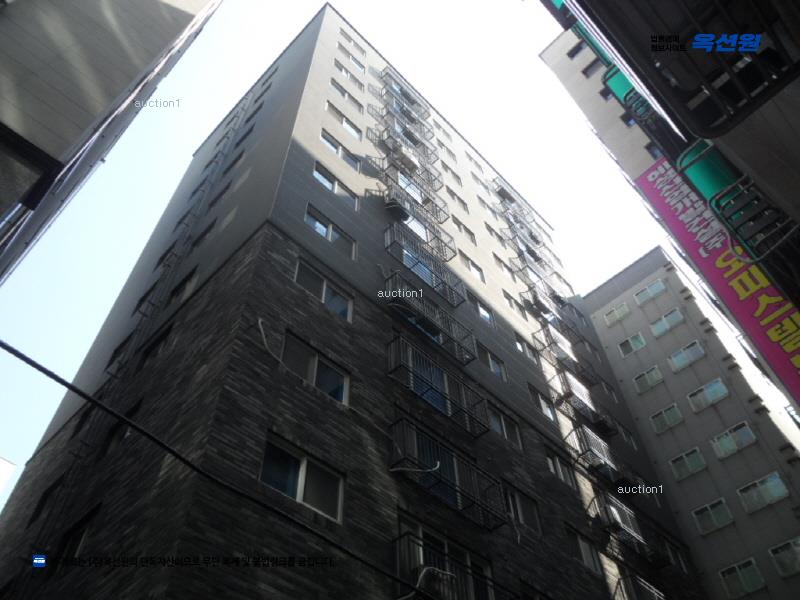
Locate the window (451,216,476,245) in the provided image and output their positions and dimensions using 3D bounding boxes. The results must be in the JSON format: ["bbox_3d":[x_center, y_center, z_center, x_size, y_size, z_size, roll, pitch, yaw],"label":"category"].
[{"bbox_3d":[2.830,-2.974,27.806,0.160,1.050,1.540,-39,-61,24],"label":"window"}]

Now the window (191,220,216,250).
[{"bbox_3d":[-6.468,-2.006,20.674,1.316,1.036,0.150,-39,-61,24],"label":"window"}]

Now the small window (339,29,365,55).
[{"bbox_3d":[-2.570,-13.804,33.571,0.180,1.013,1.836,-39,-61,24],"label":"small window"}]

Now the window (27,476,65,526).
[{"bbox_3d":[-8.894,5.120,15.852,1.224,1.070,0.180,-39,-61,24],"label":"window"}]

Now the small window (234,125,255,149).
[{"bbox_3d":[-6.787,-7.096,27.533,1.415,0.938,0.160,-39,-61,24],"label":"small window"}]

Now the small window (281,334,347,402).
[{"bbox_3d":[-1.830,1.524,13.356,0.180,1.013,1.836,-39,-61,24],"label":"small window"}]

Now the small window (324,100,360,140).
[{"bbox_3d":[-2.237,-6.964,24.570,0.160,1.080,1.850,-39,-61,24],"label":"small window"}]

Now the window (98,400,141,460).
[{"bbox_3d":[-6.221,2.968,14.083,1.316,1.036,0.150,-39,-61,24],"label":"window"}]

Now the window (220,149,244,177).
[{"bbox_3d":[-6.704,-5.408,25.302,1.415,0.938,0.160,-39,-61,24],"label":"window"}]

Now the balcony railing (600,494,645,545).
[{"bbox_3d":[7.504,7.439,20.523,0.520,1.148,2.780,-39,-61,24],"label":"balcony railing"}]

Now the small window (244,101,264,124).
[{"bbox_3d":[-6.844,-8.768,29.699,1.316,1.036,0.150,-39,-61,24],"label":"small window"}]

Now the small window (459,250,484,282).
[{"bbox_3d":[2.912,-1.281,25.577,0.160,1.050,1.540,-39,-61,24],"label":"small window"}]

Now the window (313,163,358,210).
[{"bbox_3d":[-2.077,-3.585,20.094,0.180,1.013,1.836,-39,-61,24],"label":"window"}]

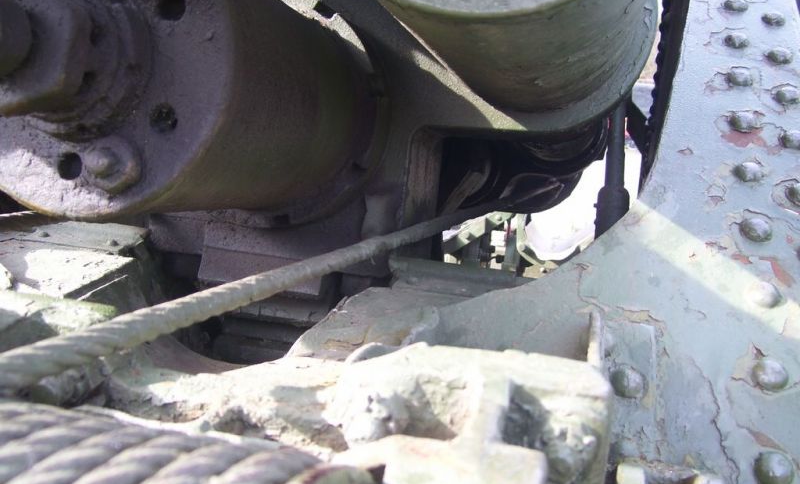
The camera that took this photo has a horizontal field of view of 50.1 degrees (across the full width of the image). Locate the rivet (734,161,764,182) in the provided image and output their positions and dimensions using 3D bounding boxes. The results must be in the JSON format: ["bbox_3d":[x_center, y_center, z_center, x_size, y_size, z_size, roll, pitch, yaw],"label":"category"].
[{"bbox_3d":[0.400,-0.083,0.981,0.033,0.013,0.033,3,43,16],"label":"rivet"}]

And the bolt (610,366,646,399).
[{"bbox_3d":[0.208,0.125,0.777,0.033,0.013,0.033,3,43,16],"label":"bolt"}]

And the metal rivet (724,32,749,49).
[{"bbox_3d":[0.469,-0.281,1.187,0.033,0.013,0.033,3,43,16],"label":"metal rivet"}]

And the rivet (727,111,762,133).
[{"bbox_3d":[0.424,-0.150,1.049,0.034,0.014,0.034,3,43,16],"label":"rivet"}]

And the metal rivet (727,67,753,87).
[{"bbox_3d":[0.446,-0.218,1.122,0.033,0.013,0.033,3,43,16],"label":"metal rivet"}]

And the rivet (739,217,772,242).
[{"bbox_3d":[0.380,-0.015,0.909,0.033,0.013,0.033,3,43,16],"label":"rivet"}]

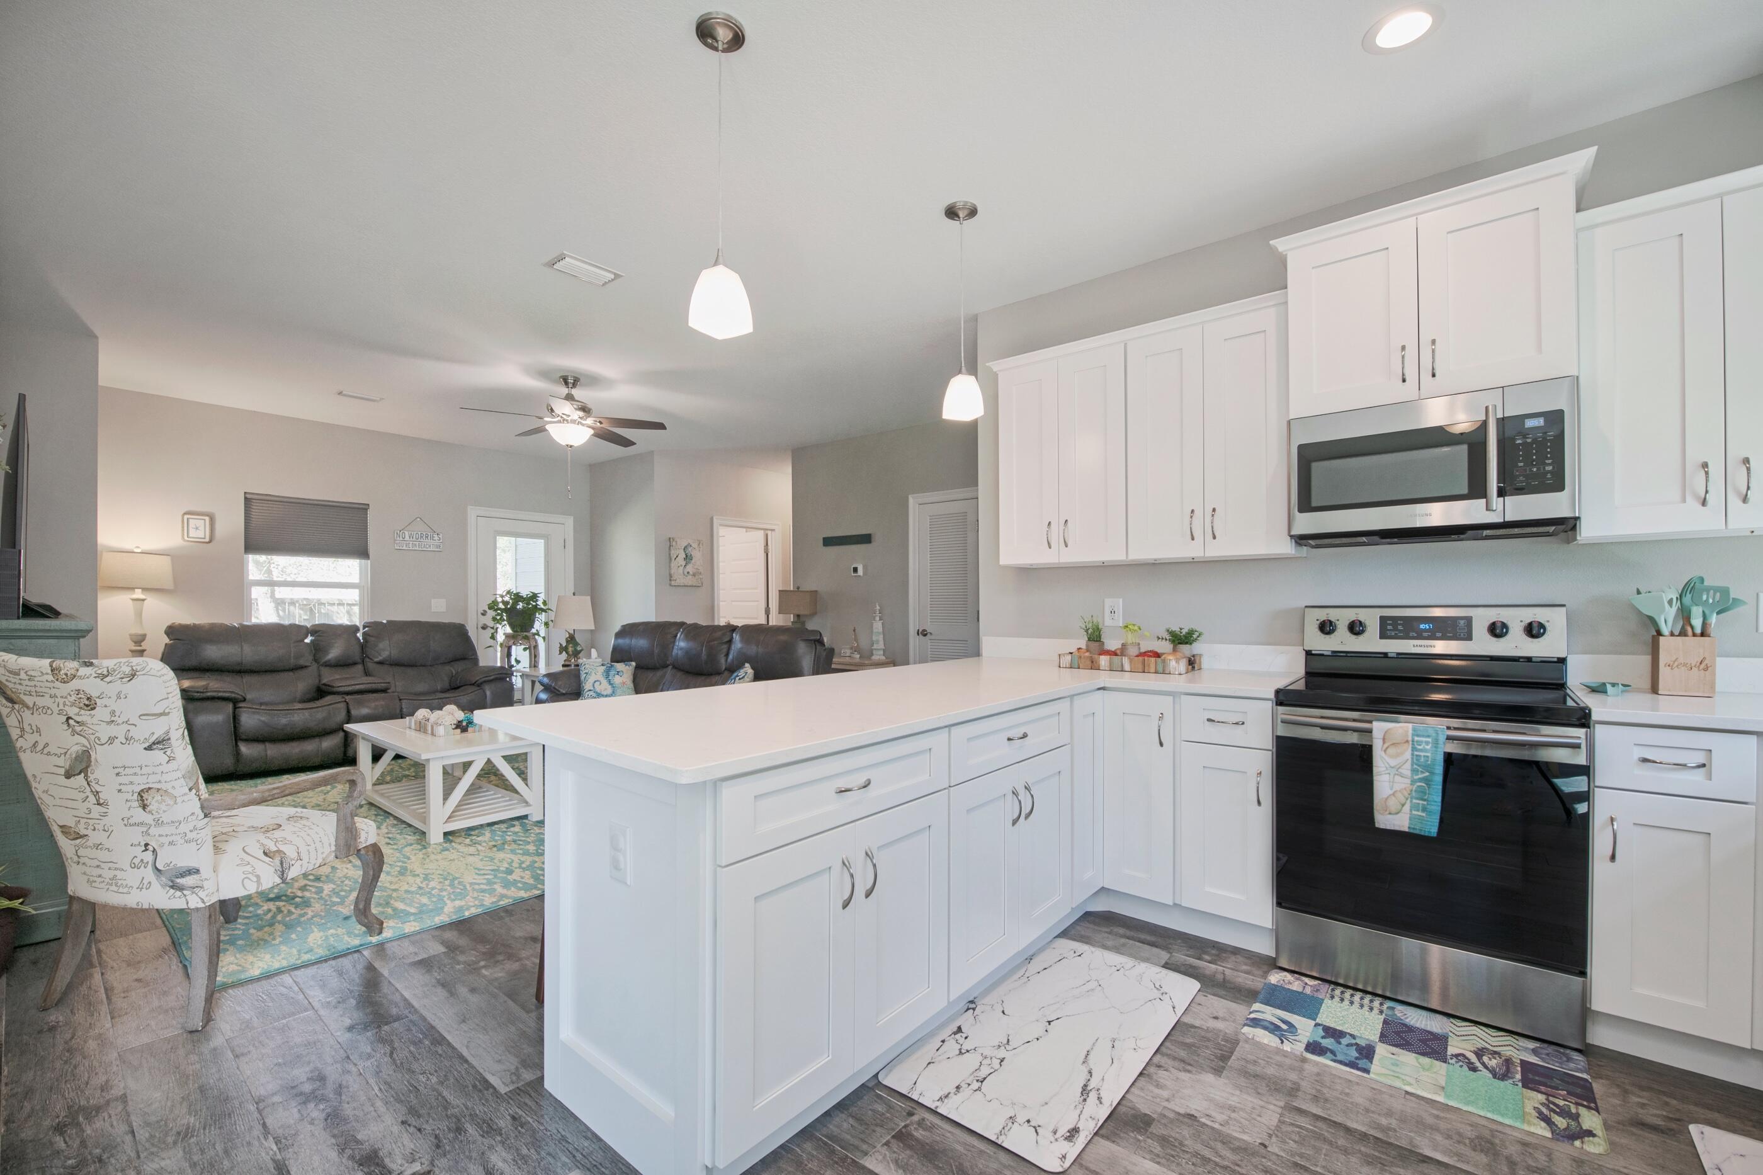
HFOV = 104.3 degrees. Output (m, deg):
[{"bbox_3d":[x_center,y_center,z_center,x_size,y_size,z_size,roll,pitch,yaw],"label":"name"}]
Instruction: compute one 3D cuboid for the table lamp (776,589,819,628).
[{"bbox_3d":[-0.809,0.312,6.600,0.380,0.600,0.230,-1,-1,41],"label":"table lamp"}]

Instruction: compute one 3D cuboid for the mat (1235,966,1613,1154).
[{"bbox_3d":[1.427,1.243,1.859,0.755,0.012,0.430,-1,-2,41],"label":"mat"}]

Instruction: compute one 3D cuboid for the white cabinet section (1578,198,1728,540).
[{"bbox_3d":[2.266,-0.596,2.061,0.290,0.913,0.322,-1,-2,40],"label":"white cabinet section"}]

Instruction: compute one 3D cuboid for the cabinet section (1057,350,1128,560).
[{"bbox_3d":[1.019,-0.570,3.110,0.307,0.913,0.322,-1,-2,40],"label":"cabinet section"}]

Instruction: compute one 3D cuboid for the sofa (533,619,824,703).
[{"bbox_3d":[-1.456,0.812,4.806,2.200,1.040,0.970,-1,-1,41],"label":"sofa"}]

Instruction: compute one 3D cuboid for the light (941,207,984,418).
[{"bbox_3d":[0.317,-1.085,2.700,0.136,0.860,0.136,-1,-1,41],"label":"light"}]

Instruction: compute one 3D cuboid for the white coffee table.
[{"bbox_3d":[-2.536,1.070,4.018,1.300,0.460,0.670,-1,-2,39],"label":"white coffee table"}]

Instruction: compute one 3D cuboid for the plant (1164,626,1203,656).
[{"bbox_3d":[1.290,0.251,2.941,0.150,0.180,0.130,-1,-2,41],"label":"plant"}]

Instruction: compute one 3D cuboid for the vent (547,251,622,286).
[{"bbox_3d":[-1.389,-1.476,3.209,0.200,0.020,0.300,-1,-2,41],"label":"vent"}]

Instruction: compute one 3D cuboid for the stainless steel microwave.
[{"bbox_3d":[1.858,-0.399,2.359,0.760,0.425,0.390,-1,-2,41],"label":"stainless steel microwave"}]

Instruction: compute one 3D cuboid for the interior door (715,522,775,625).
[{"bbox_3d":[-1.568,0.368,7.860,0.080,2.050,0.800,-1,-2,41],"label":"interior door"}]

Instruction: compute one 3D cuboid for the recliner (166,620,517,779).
[{"bbox_3d":[-4.247,0.827,5.513,0.970,1.030,2.070,-1,-1,41],"label":"recliner"}]

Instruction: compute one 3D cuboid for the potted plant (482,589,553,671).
[{"bbox_3d":[-3.421,0.395,6.450,0.580,0.760,0.600,-1,-1,41],"label":"potted plant"}]

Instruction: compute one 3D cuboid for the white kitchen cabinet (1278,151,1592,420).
[{"bbox_3d":[1.896,-0.950,2.418,0.830,0.645,0.420,-1,-1,41],"label":"white kitchen cabinet"}]

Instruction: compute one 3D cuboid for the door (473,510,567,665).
[{"bbox_3d":[-3.749,0.295,7.116,0.120,2.130,1.000,-1,-1,41],"label":"door"}]

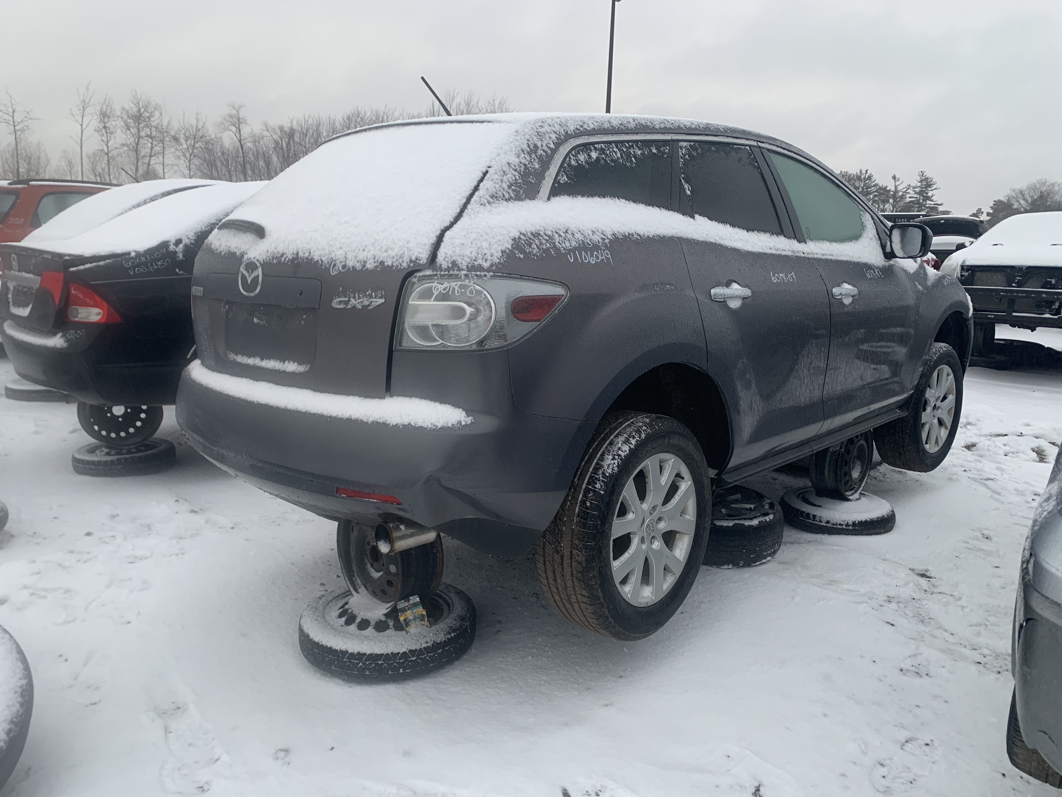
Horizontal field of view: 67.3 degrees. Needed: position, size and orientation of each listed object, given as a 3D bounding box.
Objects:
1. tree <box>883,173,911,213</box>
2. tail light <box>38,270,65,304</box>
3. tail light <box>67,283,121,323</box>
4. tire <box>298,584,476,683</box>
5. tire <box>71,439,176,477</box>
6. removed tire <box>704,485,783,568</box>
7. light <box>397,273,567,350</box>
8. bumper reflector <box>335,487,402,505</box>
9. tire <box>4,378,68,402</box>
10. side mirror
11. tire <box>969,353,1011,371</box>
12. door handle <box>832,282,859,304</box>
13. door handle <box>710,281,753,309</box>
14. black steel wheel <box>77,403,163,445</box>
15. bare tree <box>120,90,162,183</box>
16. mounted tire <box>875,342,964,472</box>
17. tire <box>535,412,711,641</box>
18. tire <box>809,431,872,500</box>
[{"bbox_3d":[34.285,-14.886,75.879,3.000,12.560,3.000,5,9,23],"label":"tree"},{"bbox_3d":[-2.763,-0.639,4.592,0.160,0.190,0.075,5,9,25],"label":"tail light"},{"bbox_3d":[-2.498,-0.550,4.536,0.280,0.215,0.210,6,9,31],"label":"tail light"},{"bbox_3d":[-0.517,0.825,2.915,0.630,0.150,0.630,0,11,-6],"label":"tire"},{"bbox_3d":[-2.760,0.400,5.430,0.625,0.180,0.625,9,11,43],"label":"tire"},{"bbox_3d":[0.870,0.594,3.850,0.660,0.230,0.660,4,12,11],"label":"removed tire"},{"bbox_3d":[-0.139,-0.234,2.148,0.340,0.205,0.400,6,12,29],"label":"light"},{"bbox_3d":[-0.437,0.263,2.149,0.190,0.030,0.040,4,11,22],"label":"bumper reflector"},{"bbox_3d":[-5.100,-0.082,8.300,0.625,0.180,0.625,9,11,43],"label":"tire"},{"bbox_3d":[1.762,-0.728,3.705,0.190,0.170,0.125,10,14,43],"label":"side mirror"},{"bbox_3d":[5.762,-0.447,10.100,0.620,0.160,0.620,8,13,30],"label":"tire"},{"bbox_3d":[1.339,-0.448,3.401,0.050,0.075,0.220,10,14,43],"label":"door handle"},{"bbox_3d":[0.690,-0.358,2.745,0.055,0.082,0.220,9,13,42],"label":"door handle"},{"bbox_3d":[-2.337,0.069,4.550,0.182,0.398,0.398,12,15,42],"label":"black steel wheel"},{"bbox_3d":[-28.016,-14.850,58.006,3.300,14.379,3.300,-2,9,-25],"label":"bare tree"},{"bbox_3d":[2.225,0.047,4.545,0.735,0.735,0.240,-7,12,-44],"label":"mounted tire"},{"bbox_3d":[0.333,0.412,2.635,0.238,0.737,0.737,10,14,43],"label":"tire"},{"bbox_3d":[1.763,0.345,4.530,0.180,0.450,0.450,9,11,42],"label":"tire"}]

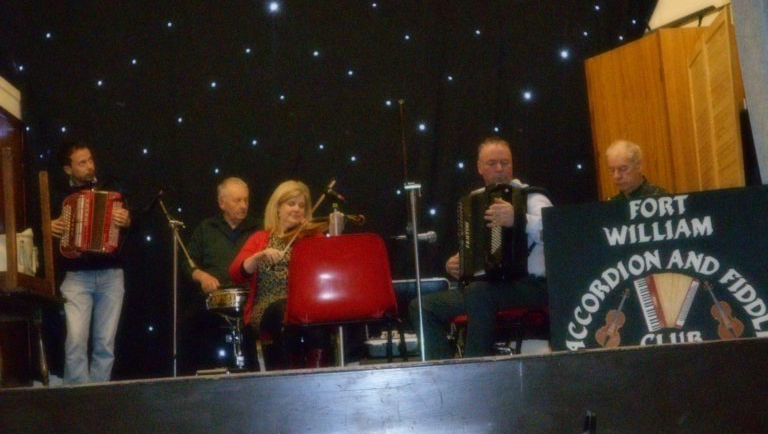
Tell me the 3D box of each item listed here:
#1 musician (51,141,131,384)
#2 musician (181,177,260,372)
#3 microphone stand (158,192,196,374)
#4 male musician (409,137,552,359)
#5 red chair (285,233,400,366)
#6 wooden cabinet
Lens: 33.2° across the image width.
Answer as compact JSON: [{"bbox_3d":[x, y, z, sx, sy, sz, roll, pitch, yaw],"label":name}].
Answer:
[{"bbox_3d":[-1.728,0.450,7.583,0.560,1.760,0.450,-1,-13,-11],"label":"musician"},{"bbox_3d":[-0.823,0.421,6.578,0.560,1.280,0.750,2,-14,-23],"label":"musician"},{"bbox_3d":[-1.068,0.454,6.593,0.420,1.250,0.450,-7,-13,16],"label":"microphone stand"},{"bbox_3d":[0.497,0.247,6.140,0.620,1.280,0.780,-13,-16,37],"label":"male musician"},{"bbox_3d":[-0.183,0.469,5.829,0.500,0.790,0.520,-6,-13,12],"label":"red chair"},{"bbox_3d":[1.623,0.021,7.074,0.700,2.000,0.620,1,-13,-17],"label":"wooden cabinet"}]

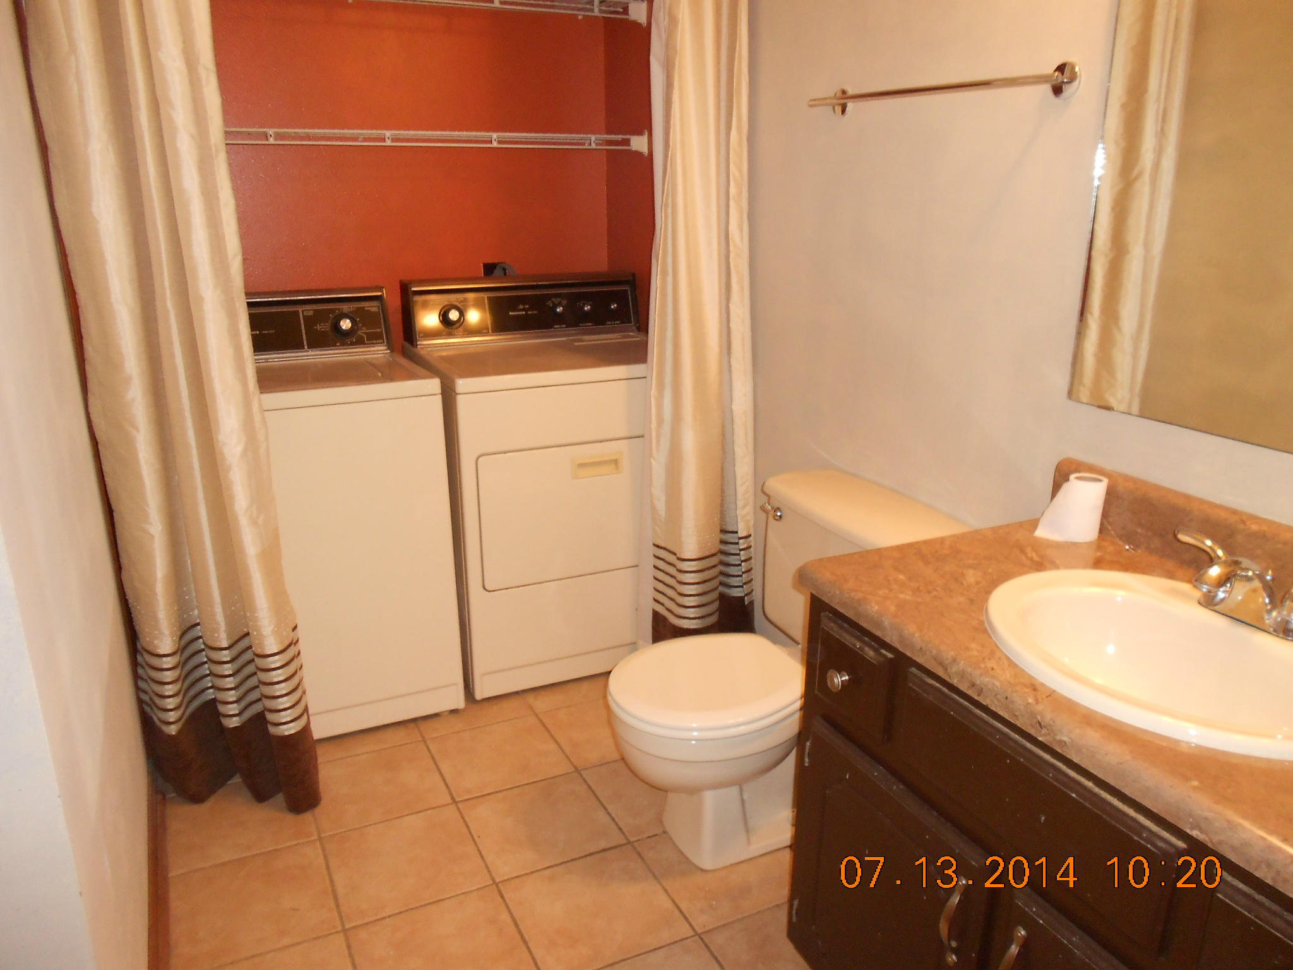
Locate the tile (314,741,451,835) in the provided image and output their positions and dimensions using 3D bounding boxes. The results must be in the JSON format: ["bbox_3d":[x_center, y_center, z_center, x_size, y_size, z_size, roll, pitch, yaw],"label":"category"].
[{"bbox_3d":[-0.640,0.715,2.308,0.297,0.010,0.297,-8,19,-25],"label":"tile"}]

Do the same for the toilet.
[{"bbox_3d":[0.252,0.415,2.074,0.707,0.713,0.519,-8,19,-25],"label":"toilet"}]

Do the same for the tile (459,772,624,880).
[{"bbox_3d":[-0.236,0.758,2.175,0.297,0.010,0.297,-8,19,-25],"label":"tile"}]

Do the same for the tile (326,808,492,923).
[{"bbox_3d":[-0.508,0.795,2.048,0.297,0.010,0.297,-8,19,-25],"label":"tile"}]

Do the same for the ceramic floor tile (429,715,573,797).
[{"bbox_3d":[-0.369,0.679,2.435,0.297,0.010,0.297,-8,19,-25],"label":"ceramic floor tile"}]

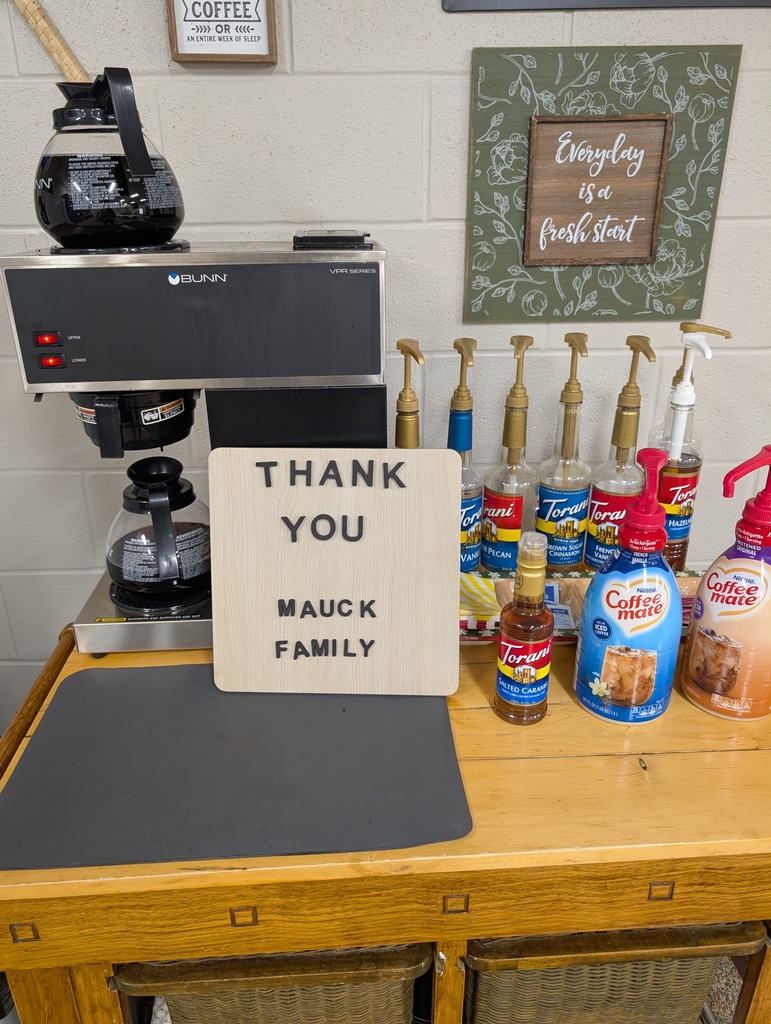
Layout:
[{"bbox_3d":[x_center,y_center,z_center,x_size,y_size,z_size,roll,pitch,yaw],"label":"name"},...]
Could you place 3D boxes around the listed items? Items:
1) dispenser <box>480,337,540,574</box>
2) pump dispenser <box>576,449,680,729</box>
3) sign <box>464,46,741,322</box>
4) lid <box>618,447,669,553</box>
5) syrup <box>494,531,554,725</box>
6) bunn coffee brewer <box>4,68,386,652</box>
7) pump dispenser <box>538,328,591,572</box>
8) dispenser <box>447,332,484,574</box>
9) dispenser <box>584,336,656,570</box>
[{"bbox_3d":[0.180,-0.049,1.015,0.077,0.391,0.092,4,23,12],"label":"dispenser"},{"bbox_3d":[0.281,0.082,0.797,0.109,0.311,0.118,5,23,13],"label":"pump dispenser"},{"bbox_3d":[0.322,-0.493,1.100,0.388,0.385,0.034,-1,22,0],"label":"sign"},{"bbox_3d":[0.276,-0.009,0.745,0.052,0.103,0.090,5,23,13],"label":"lid"},{"bbox_3d":[0.159,0.128,0.798,0.061,0.228,0.061,1,22,3],"label":"syrup"},{"bbox_3d":[-0.209,-0.175,0.939,0.413,0.689,0.245,-1,22,-2],"label":"bunn coffee brewer"},{"bbox_3d":[0.270,-0.059,1.038,0.077,0.392,0.092,-1,22,-1],"label":"pump dispenser"},{"bbox_3d":[0.109,-0.054,1.034,0.077,0.387,0.092,-2,22,-4],"label":"dispenser"},{"bbox_3d":[0.344,-0.056,1.034,0.077,0.387,0.092,-4,22,-7],"label":"dispenser"}]

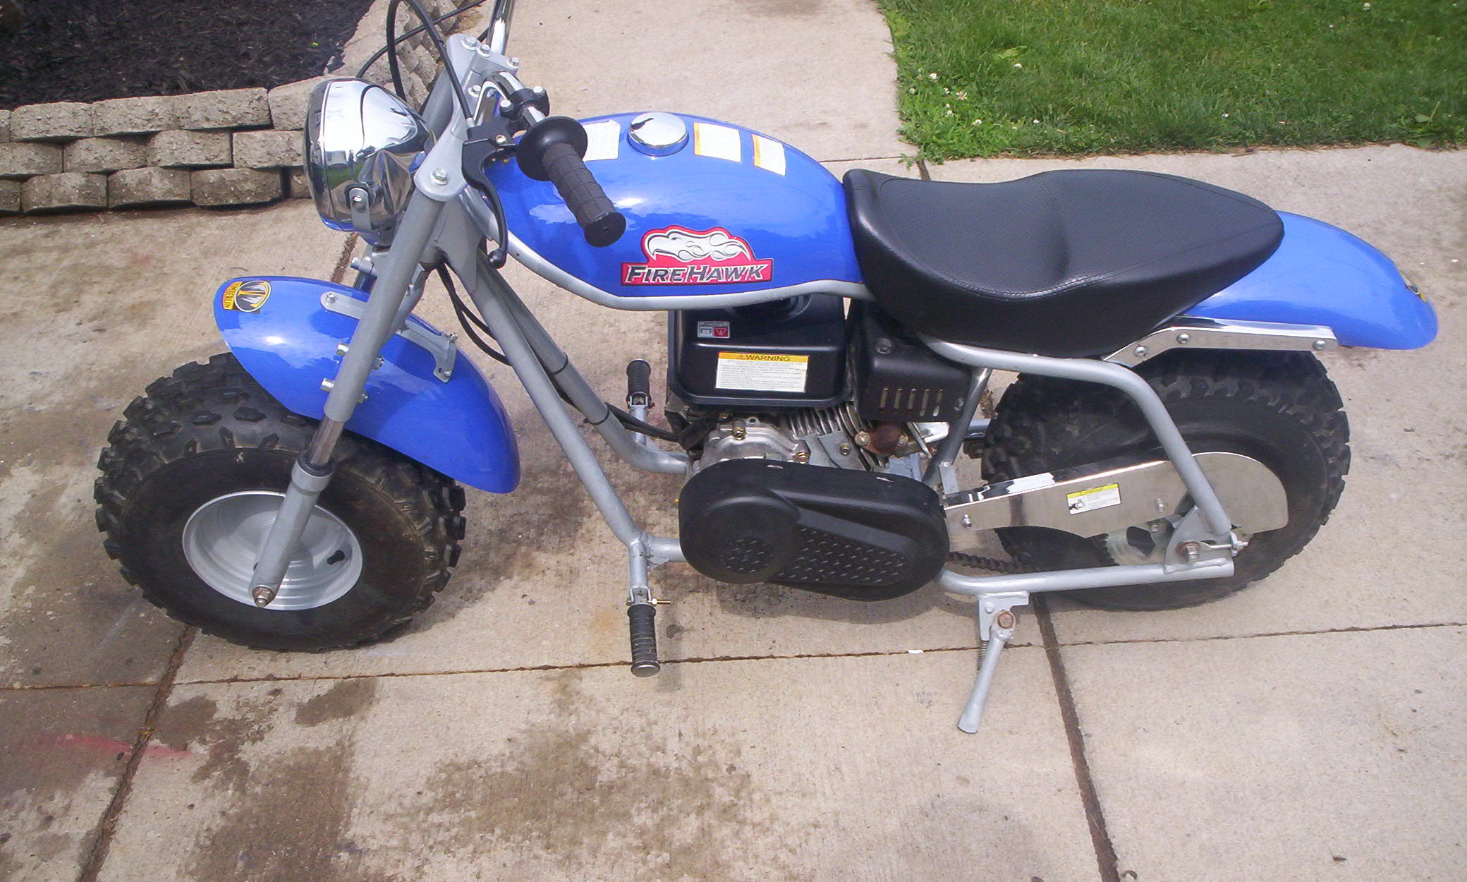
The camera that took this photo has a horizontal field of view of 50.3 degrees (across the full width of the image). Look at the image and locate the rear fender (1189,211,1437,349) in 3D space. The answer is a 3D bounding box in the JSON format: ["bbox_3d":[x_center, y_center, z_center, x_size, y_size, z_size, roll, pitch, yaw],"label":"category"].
[{"bbox_3d":[0.679,-0.207,1.905,0.400,0.145,0.195,6,43,-8],"label":"rear fender"}]

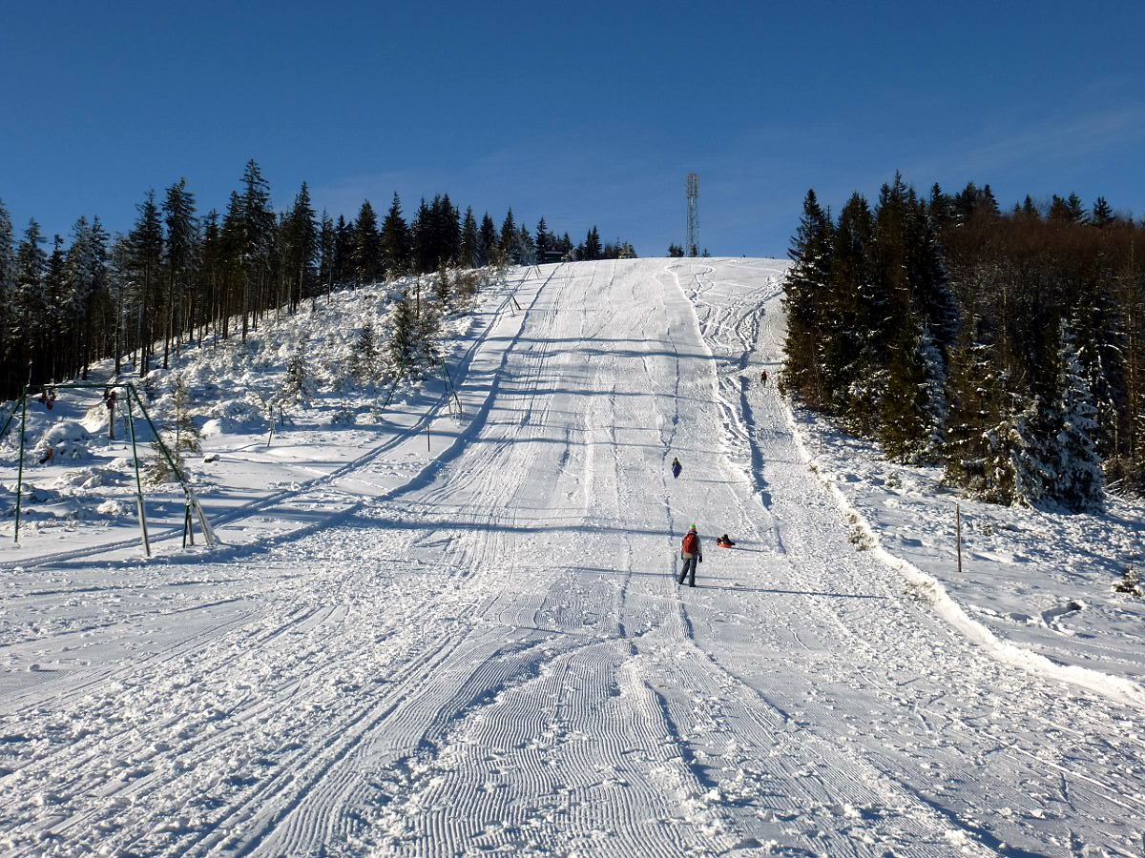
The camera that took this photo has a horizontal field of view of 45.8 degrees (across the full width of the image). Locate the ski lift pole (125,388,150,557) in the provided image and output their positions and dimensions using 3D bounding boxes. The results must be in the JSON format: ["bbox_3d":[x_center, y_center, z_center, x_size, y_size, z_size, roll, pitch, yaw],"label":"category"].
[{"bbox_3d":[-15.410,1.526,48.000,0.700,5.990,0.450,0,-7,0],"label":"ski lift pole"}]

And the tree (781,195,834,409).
[{"bbox_3d":[24.281,-13.642,140.000,5.520,22.660,5.520,0,-7,0],"label":"tree"}]

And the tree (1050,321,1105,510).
[{"bbox_3d":[25.770,-0.765,69.184,3.200,9.800,3.200,0,-10,0],"label":"tree"}]

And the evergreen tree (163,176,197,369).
[{"bbox_3d":[-43.945,-17.660,152.000,3.850,20.481,3.850,0,-7,0],"label":"evergreen tree"}]

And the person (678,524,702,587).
[{"bbox_3d":[3.346,3.619,38.500,0.620,1.750,0.450,-1,-8,11],"label":"person"}]

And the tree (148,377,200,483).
[{"bbox_3d":[-21.176,0.004,72.095,2.800,5.970,2.800,0,-10,0],"label":"tree"}]

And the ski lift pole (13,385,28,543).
[{"bbox_3d":[-19.338,1.191,47.515,0.130,5.680,0.130,0,-10,0],"label":"ski lift pole"}]

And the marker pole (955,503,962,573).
[{"bbox_3d":[11.540,3.262,40.550,0.090,2.170,0.090,0,-10,0],"label":"marker pole"}]

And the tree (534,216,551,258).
[{"bbox_3d":[-7.307,-47.022,335.000,4.010,11.570,4.010,0,-7,0],"label":"tree"}]

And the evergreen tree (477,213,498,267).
[{"bbox_3d":[-18.929,-42.479,303.995,4.400,12.910,4.400,0,-10,0],"label":"evergreen tree"}]

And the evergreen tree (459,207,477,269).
[{"bbox_3d":[-22.864,-41.896,296.784,4.100,14.350,4.100,0,-10,0],"label":"evergreen tree"}]

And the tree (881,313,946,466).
[{"bbox_3d":[23.550,-2.725,93.900,4.600,10.380,4.600,0,-10,0],"label":"tree"}]

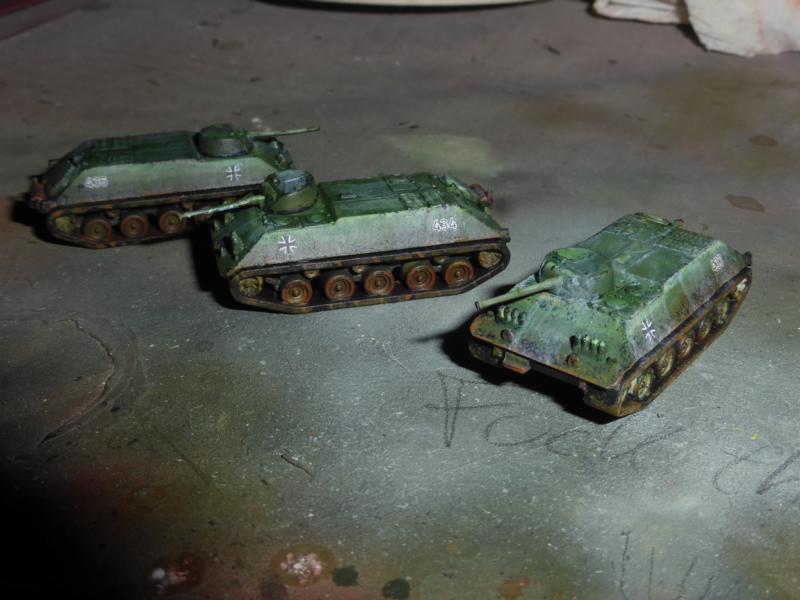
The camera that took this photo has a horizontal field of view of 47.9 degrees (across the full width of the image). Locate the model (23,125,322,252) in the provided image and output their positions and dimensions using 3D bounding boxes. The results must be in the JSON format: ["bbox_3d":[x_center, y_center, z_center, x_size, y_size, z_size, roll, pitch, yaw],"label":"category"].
[{"bbox_3d":[-0.057,-0.033,0.237,0.068,0.025,0.028,-8,27,-14],"label":"model"}]

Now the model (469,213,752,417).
[{"bbox_3d":[0.040,0.000,0.167,0.028,0.025,0.068,19,32,35],"label":"model"}]

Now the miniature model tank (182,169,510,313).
[{"bbox_3d":[-0.012,-0.015,0.200,0.068,0.025,0.028,-7,27,-13],"label":"miniature model tank"}]

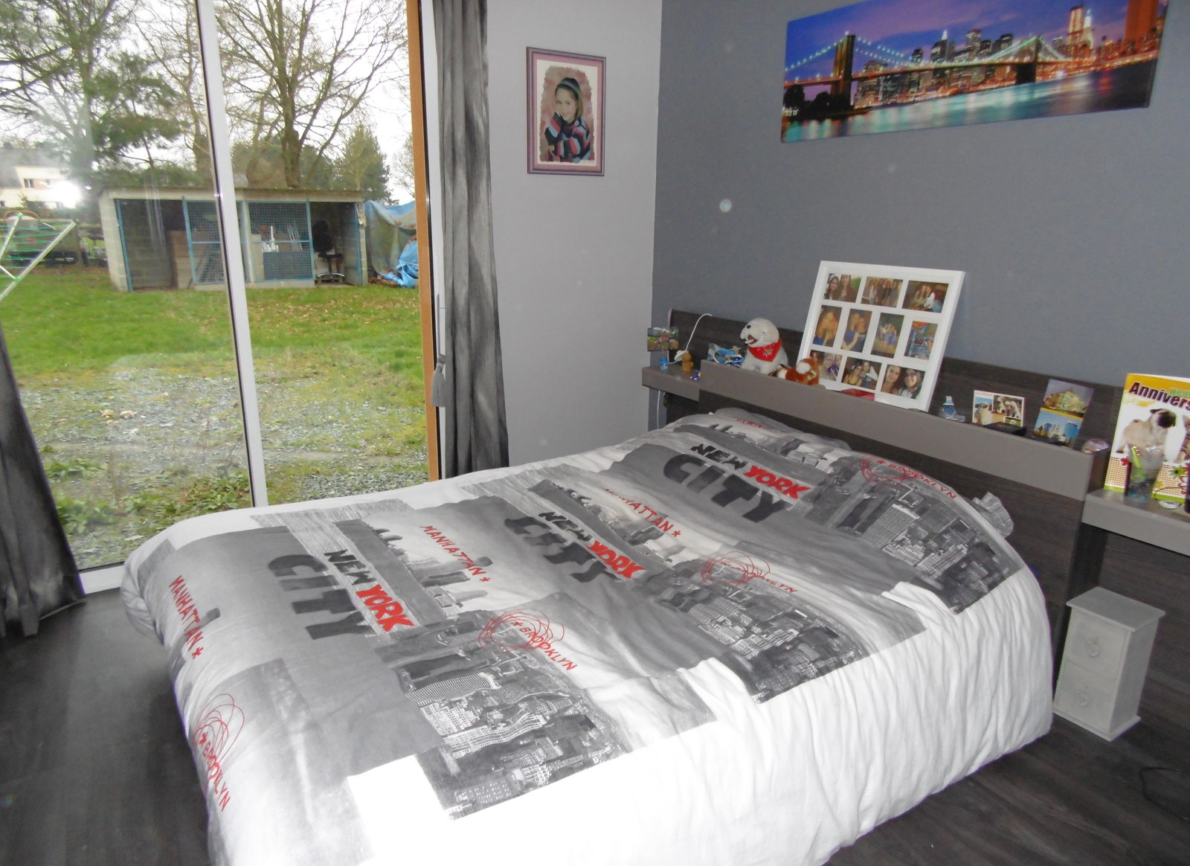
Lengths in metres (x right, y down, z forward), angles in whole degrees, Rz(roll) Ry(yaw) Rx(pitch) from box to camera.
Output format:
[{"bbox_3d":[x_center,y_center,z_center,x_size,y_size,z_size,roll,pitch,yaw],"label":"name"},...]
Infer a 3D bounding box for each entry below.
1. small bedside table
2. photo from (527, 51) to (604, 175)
[{"bbox_3d":[1.379,0.621,2.053,0.177,0.324,0.167,-9,19,-31],"label":"small bedside table"},{"bbox_3d":[-0.122,-1.354,3.228,0.387,0.483,0.022,-9,19,-31],"label":"photo"}]

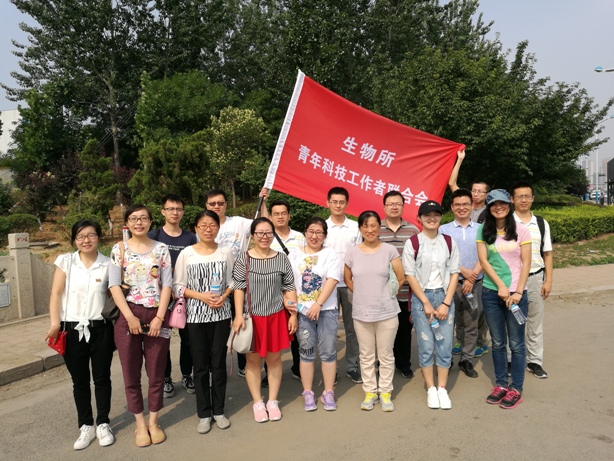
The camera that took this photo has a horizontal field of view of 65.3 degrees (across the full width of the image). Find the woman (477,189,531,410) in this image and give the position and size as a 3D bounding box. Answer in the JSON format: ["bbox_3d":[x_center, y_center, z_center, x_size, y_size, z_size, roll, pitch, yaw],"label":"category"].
[{"bbox_3d":[1.568,0.530,3.810,0.460,1.722,0.340,0,4,24],"label":"woman"}]

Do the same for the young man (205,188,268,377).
[{"bbox_3d":[-0.738,0.502,4.761,0.660,1.813,0.420,-2,3,-6],"label":"young man"}]

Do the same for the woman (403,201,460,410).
[{"bbox_3d":[0.989,0.582,3.805,0.470,1.624,0.320,-1,4,10],"label":"woman"}]

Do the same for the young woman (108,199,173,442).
[{"bbox_3d":[-1.171,0.657,3.391,0.480,1.666,0.320,-3,4,-14],"label":"young woman"}]

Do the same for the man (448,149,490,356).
[{"bbox_3d":[1.786,0.218,5.142,0.550,2.179,0.380,-1,3,16],"label":"man"}]

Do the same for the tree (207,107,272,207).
[{"bbox_3d":[-2.254,-2.438,16.000,2.200,3.400,2.100,-2,4,0],"label":"tree"}]

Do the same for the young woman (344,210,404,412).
[{"bbox_3d":[0.544,0.629,3.872,0.490,1.581,0.330,-1,3,9],"label":"young woman"}]

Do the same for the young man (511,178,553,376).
[{"bbox_3d":[1.990,0.450,4.384,0.520,1.754,0.310,-1,4,18],"label":"young man"}]

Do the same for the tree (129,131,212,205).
[{"bbox_3d":[-4.274,-1.879,15.000,2.600,2.500,2.300,-2,4,0],"label":"tree"}]

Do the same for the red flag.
[{"bbox_3d":[0.603,-0.775,4.700,1.800,1.250,0.250,18,2,-5],"label":"red flag"}]

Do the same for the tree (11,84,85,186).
[{"bbox_3d":[-8.829,-2.858,16.300,2.450,4.185,2.450,-4,4,-28],"label":"tree"}]

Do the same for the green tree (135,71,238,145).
[{"bbox_3d":[-4.660,-3.966,19.000,4.300,4.800,4.000,-2,4,0],"label":"green tree"}]

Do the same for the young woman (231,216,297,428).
[{"bbox_3d":[-0.339,0.673,3.761,0.500,1.559,0.340,-2,3,-9],"label":"young woman"}]

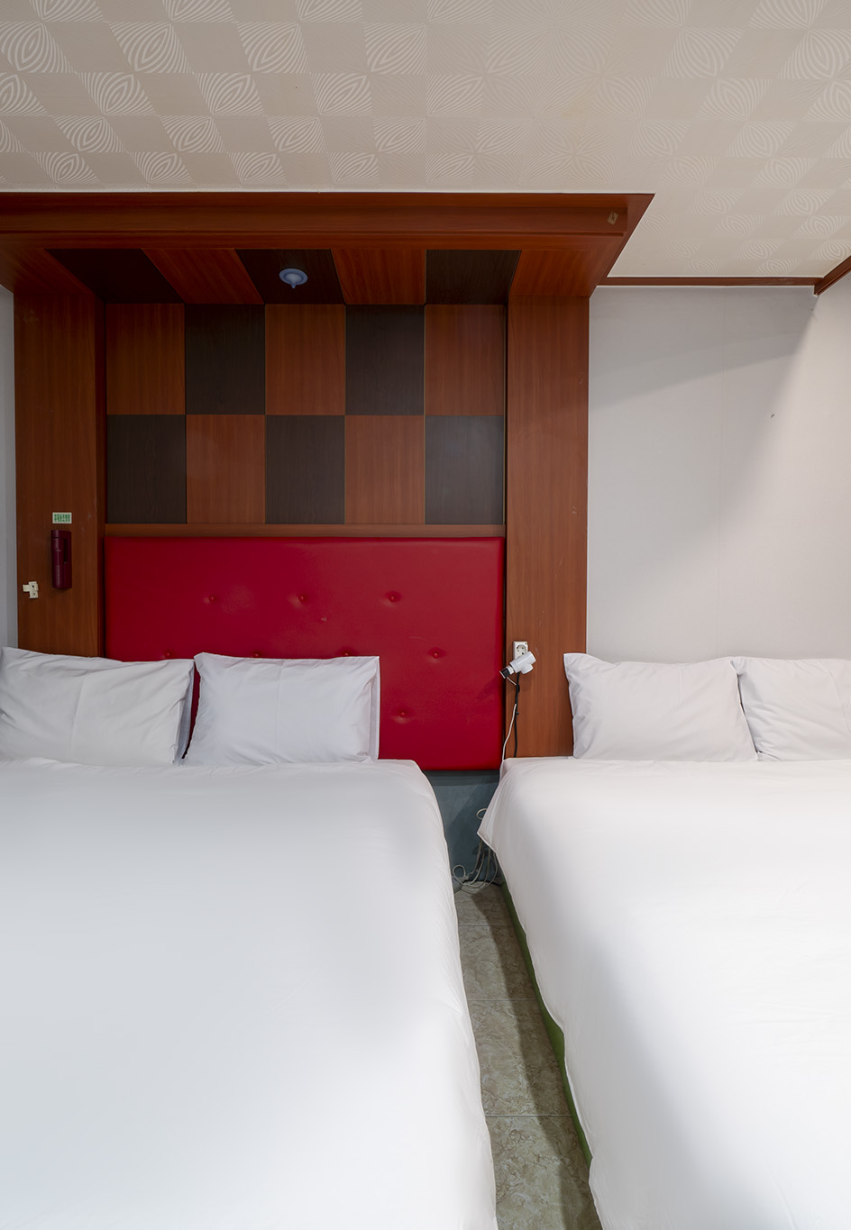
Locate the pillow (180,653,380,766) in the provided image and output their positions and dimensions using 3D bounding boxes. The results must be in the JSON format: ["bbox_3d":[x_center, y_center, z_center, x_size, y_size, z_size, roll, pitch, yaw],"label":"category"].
[{"bbox_3d":[-0.507,0.339,2.175,0.675,0.420,0.160,0,-13,0],"label":"pillow"}]

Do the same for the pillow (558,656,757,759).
[{"bbox_3d":[0.833,0.333,2.200,0.655,0.420,0.160,0,-13,0],"label":"pillow"}]

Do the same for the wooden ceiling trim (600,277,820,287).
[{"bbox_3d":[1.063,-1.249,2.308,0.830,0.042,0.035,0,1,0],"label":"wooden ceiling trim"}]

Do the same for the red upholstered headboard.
[{"bbox_3d":[-0.452,0.144,2.325,1.490,0.877,0.070,0,1,0],"label":"red upholstered headboard"}]

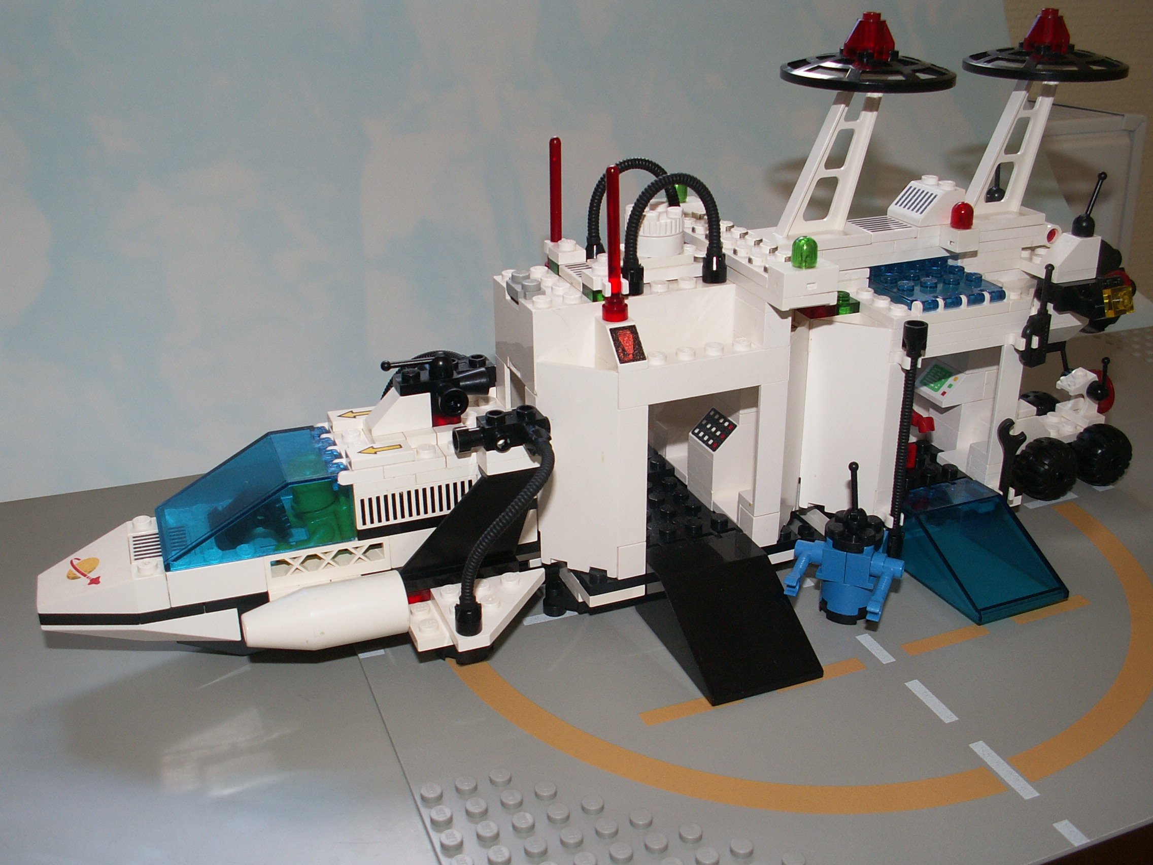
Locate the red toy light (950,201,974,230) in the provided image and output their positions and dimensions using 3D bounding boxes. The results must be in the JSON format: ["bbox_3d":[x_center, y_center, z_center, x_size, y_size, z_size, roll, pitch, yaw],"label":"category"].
[{"bbox_3d":[0.105,-0.059,0.317,0.007,0.007,0.007,-10,25,-20],"label":"red toy light"}]

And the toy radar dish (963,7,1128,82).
[{"bbox_3d":[0.136,-0.114,0.338,0.048,0.019,0.048,0,24,0],"label":"toy radar dish"}]

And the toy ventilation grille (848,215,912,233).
[{"bbox_3d":[0.086,-0.058,0.333,0.016,0.003,0.016,-10,25,-20],"label":"toy ventilation grille"}]

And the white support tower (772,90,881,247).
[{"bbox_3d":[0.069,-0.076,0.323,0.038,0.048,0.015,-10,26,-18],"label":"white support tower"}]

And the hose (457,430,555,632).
[{"bbox_3d":[-0.018,0.024,0.289,0.032,0.044,0.023,-10,26,-18],"label":"hose"}]

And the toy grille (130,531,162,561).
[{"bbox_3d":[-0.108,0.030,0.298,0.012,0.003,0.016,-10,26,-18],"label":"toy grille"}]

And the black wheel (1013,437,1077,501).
[{"bbox_3d":[0.153,0.012,0.380,0.021,0.021,0.015,-10,26,-18],"label":"black wheel"}]

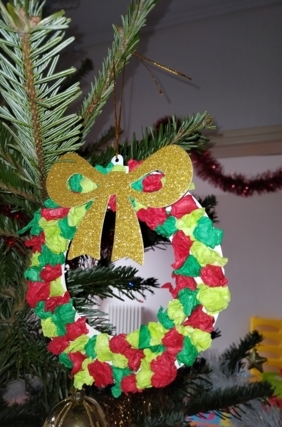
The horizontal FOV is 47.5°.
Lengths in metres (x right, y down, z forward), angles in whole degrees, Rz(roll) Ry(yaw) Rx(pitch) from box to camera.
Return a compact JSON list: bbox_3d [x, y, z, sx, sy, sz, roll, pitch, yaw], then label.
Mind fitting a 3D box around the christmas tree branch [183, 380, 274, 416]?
[{"bbox_3d":[0.173,0.366,0.630,0.182,0.050,0.065,-9,-9,-6],"label":"christmas tree branch"}]

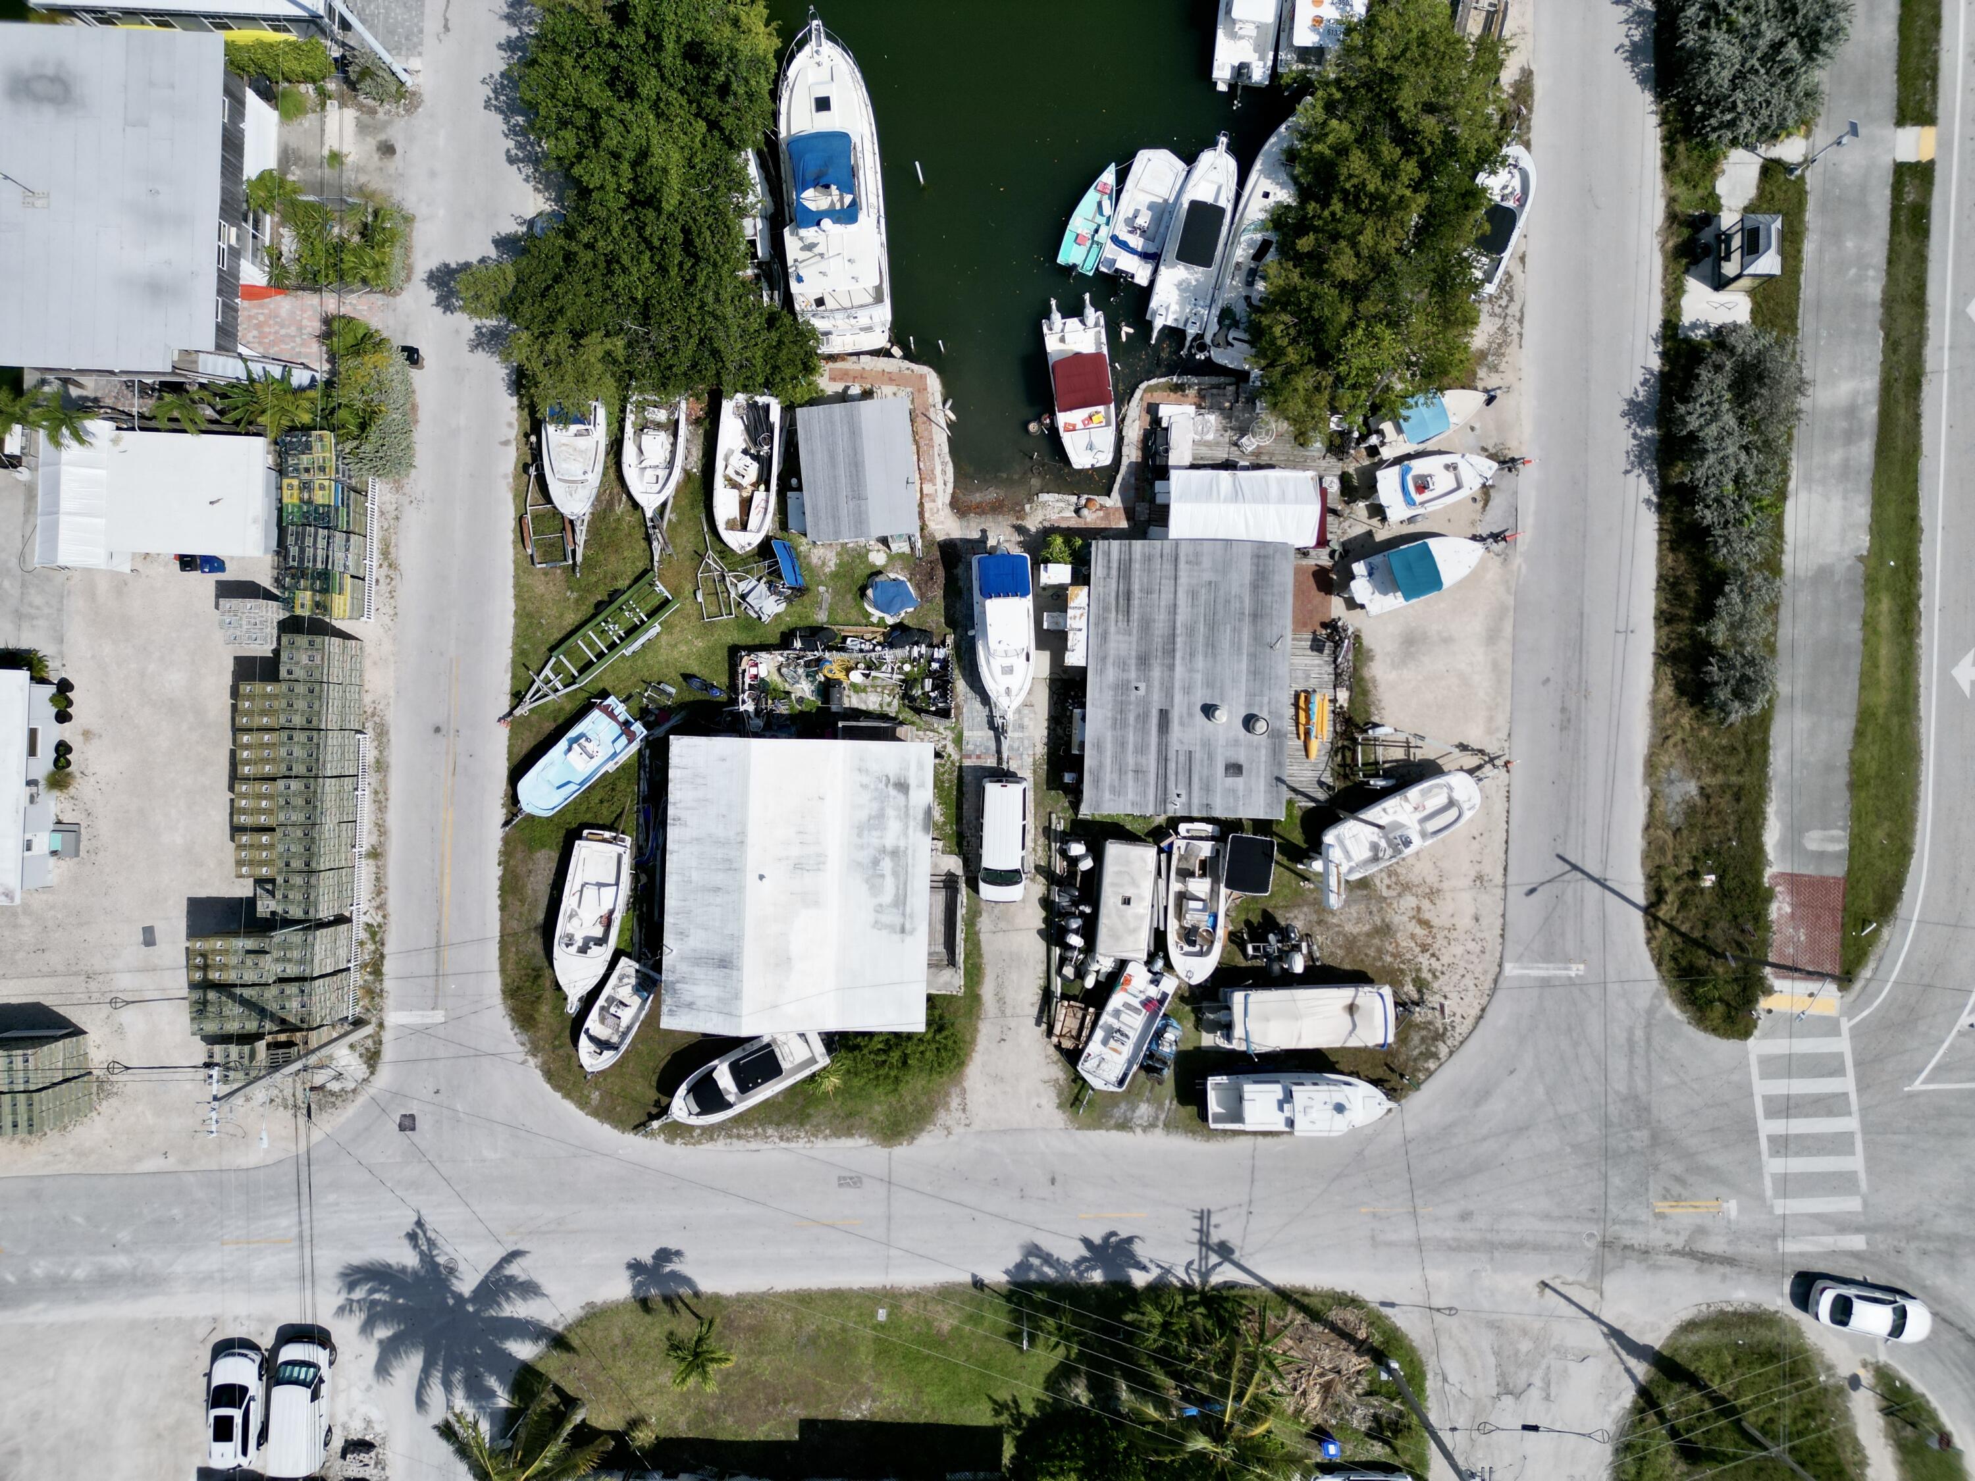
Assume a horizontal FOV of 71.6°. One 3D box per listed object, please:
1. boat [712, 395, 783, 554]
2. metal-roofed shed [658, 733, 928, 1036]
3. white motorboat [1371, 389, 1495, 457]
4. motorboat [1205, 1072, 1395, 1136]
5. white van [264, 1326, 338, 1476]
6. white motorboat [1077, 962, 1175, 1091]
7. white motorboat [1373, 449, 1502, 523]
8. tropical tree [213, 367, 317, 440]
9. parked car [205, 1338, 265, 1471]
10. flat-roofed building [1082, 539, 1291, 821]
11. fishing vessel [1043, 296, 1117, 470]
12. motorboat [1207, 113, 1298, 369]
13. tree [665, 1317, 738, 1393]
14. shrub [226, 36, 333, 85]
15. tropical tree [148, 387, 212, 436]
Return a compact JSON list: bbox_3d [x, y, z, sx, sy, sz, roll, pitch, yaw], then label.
[{"bbox_3d":[-10.087,-11.061,57.736,2.600,1.700,6.696,4,89,0],"label":"boat"},{"bbox_3d":[-7.664,5.874,56.379,10.649,4.100,11.766,2,89,0],"label":"metal-roofed shed"},{"bbox_3d":[18.470,-13.450,56.790,4.990,1.920,1.970,-20,90,0],"label":"white motorboat"},{"bbox_3d":[12.949,14.985,56.738,7.474,3.100,2.400,0,89,0],"label":"motorboat"},{"bbox_3d":[-28.749,27.968,57.130,2.000,2.080,5.380,3,89,0],"label":"white van"},{"bbox_3d":[5.770,11.970,56.350,2.000,1.600,5.650,26,90,0],"label":"white motorboat"},{"bbox_3d":[18.820,-10.710,56.990,4.940,1.510,2.150,-15,90,0],"label":"white motorboat"},{"bbox_3d":[-28.650,-13.370,55.880,4.140,4.240,2.980,0,90,0],"label":"tropical tree"},{"bbox_3d":[-31.680,28.100,57.292,1.930,1.740,4.800,3,89,0],"label":"parked car"},{"bbox_3d":[8.231,-2.449,57.195,8.262,2.700,11.238,2,89,0],"label":"flat-roofed building"},{"bbox_3d":[4.030,-15.250,57.800,2.540,2.220,7.460,-8,90,0],"label":"fishing vessel"},{"bbox_3d":[12.150,-20.900,57.000,3.800,2.900,11.400,11,90,0],"label":"motorboat"},{"bbox_3d":[-11.500,24.410,55.880,2.870,4.240,2.980,0,90,0],"label":"tree"},{"bbox_3d":[-29.780,-28.597,57.835,4.150,1.750,1.450,0,89,0],"label":"shrub"},{"bbox_3d":[-32.200,-13.200,55.800,2.500,3.300,2.200,0,90,0],"label":"tropical tree"}]

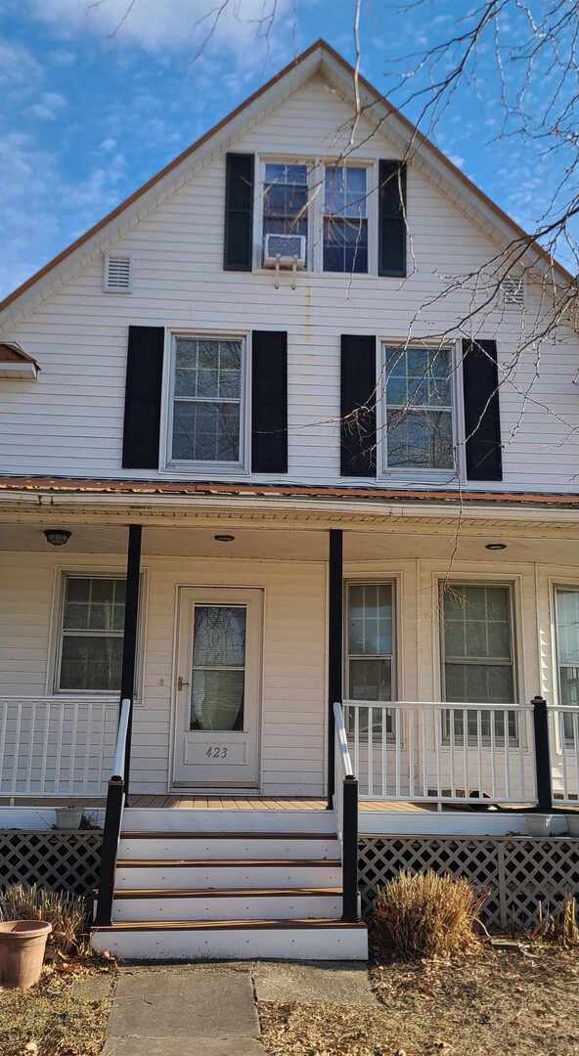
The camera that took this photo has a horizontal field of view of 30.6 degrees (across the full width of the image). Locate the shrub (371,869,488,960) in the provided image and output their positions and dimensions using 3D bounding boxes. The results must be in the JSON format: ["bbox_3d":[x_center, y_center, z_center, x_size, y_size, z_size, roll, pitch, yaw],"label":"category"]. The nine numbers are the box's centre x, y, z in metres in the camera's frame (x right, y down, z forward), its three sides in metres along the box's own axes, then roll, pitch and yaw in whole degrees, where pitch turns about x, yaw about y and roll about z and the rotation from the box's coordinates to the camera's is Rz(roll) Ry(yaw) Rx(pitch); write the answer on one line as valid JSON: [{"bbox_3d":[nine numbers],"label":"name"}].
[{"bbox_3d":[1.053,2.932,8.109,0.900,0.600,0.800,2,-13,-4],"label":"shrub"}]

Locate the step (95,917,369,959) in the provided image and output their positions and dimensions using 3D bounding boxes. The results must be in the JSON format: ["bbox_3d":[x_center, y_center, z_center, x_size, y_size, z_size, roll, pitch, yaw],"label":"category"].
[{"bbox_3d":[-0.428,2.973,7.617,1.960,0.210,0.340,2,-13,-4],"label":"step"}]

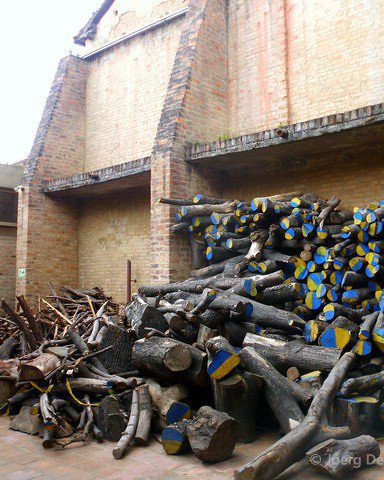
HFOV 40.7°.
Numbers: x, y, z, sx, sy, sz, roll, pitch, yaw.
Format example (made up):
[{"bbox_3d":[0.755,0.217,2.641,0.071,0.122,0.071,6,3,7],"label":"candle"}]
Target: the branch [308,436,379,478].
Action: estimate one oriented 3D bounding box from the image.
[{"bbox_3d":[1.196,1.686,4.098,0.500,0.215,0.270,1,-5,-20],"label":"branch"}]

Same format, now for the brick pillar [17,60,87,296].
[{"bbox_3d":[-3.845,-1.402,14.269,0.515,7.690,1.740,-4,-6,42],"label":"brick pillar"}]

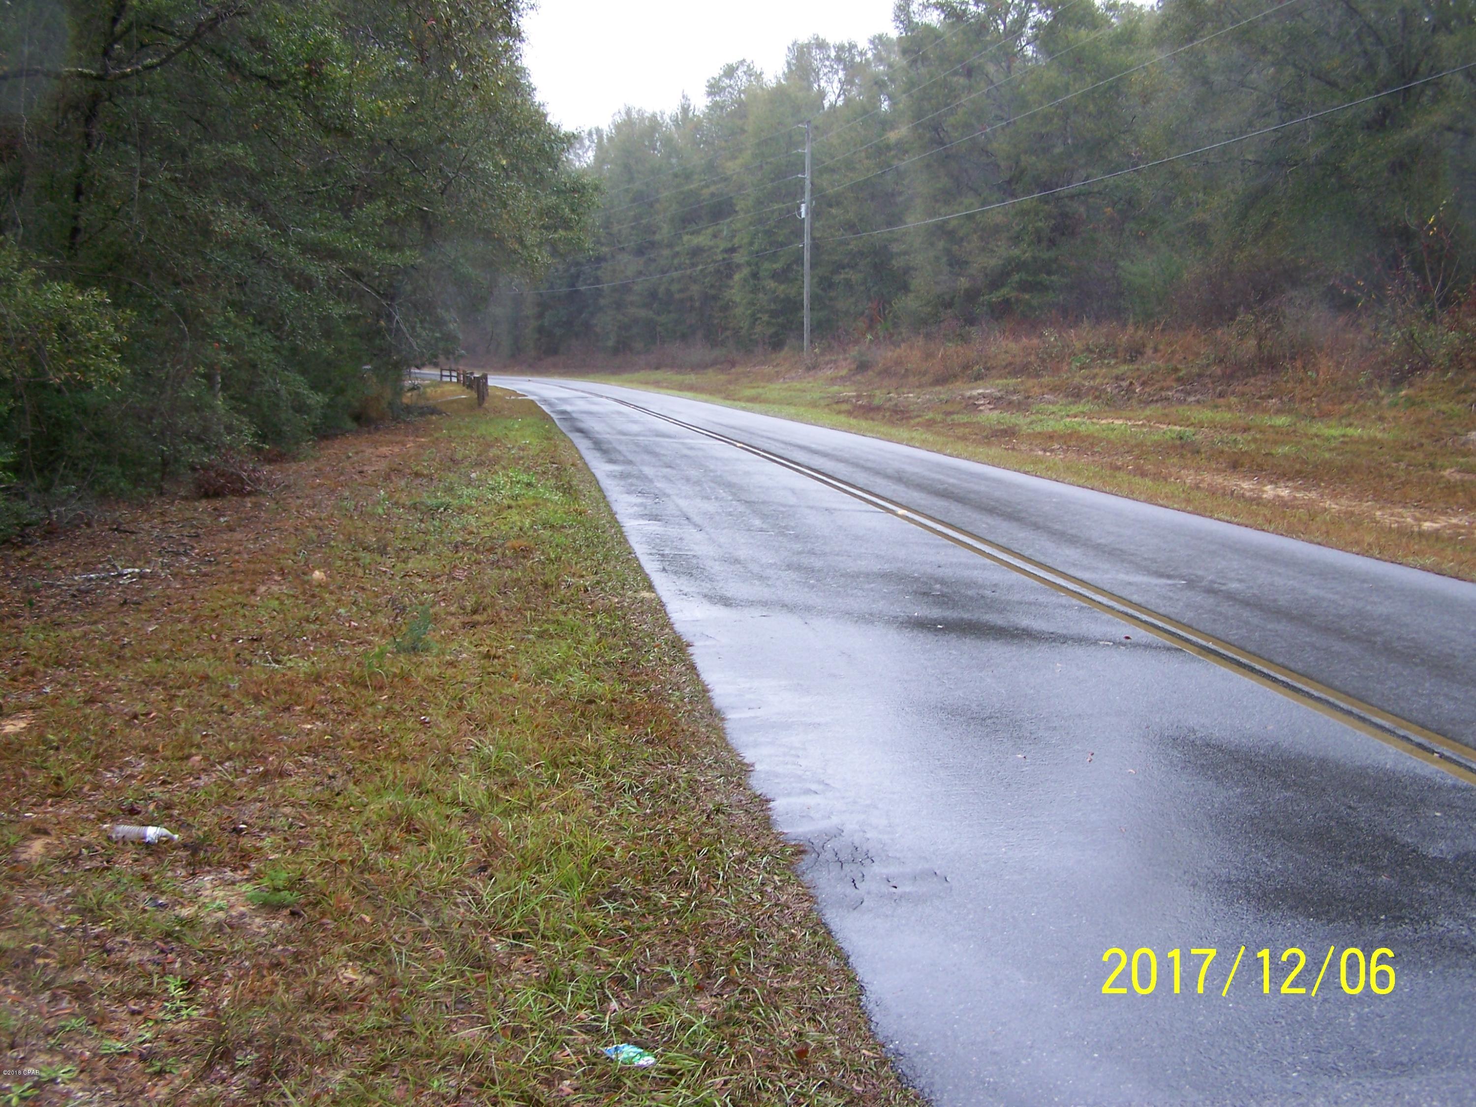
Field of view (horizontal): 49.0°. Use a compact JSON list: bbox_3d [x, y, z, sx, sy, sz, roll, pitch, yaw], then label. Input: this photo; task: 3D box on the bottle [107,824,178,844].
[{"bbox_3d":[-1.903,0.897,5.178,0.230,0.060,0.065,2,7,14],"label":"bottle"}]

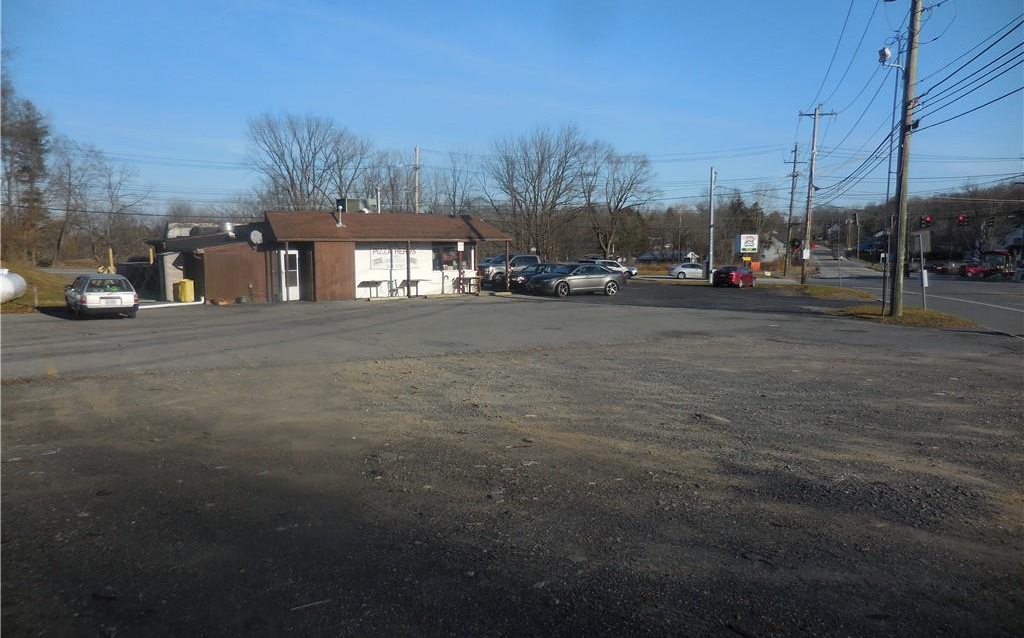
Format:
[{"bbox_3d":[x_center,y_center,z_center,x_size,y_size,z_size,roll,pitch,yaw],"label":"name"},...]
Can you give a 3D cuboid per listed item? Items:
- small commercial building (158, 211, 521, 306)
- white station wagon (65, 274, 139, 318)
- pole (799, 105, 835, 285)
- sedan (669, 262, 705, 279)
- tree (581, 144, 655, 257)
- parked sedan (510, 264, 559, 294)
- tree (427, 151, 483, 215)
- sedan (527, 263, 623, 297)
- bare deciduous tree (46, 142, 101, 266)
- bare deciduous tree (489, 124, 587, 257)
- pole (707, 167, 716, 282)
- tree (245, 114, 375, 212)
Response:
[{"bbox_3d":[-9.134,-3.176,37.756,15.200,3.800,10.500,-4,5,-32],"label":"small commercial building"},{"bbox_3d":[-14.241,-0.829,25.546,1.700,1.420,4.450,-4,5,-37],"label":"white station wagon"},{"bbox_3d":[21.609,-8.745,52.474,2.400,12.600,0.450,4,5,17],"label":"pole"},{"bbox_3d":[16.631,-4.452,67.945,4.600,1.460,1.800,-1,4,0],"label":"sedan"},{"bbox_3d":[11.766,-12.623,84.447,8.600,14.600,8.400,0,4,8],"label":"tree"},{"bbox_3d":[2.130,-2.122,39.255,4.750,1.480,1.840,-3,5,-31],"label":"parked sedan"},{"bbox_3d":[-6.209,-11.170,78.496,5.900,13.300,5.800,-1,4,-4],"label":"tree"},{"bbox_3d":[3.208,-1.925,36.042,5.100,1.530,1.900,-4,5,-33],"label":"sedan"},{"bbox_3d":[-37.959,-9.877,63.595,4.400,10.700,4.400,-4,5,-31],"label":"bare deciduous tree"},{"bbox_3d":[2.829,-13.070,82.386,11.200,16.200,10.600,-1,4,2],"label":"bare deciduous tree"},{"bbox_3d":[14.798,-6.927,54.674,0.450,8.600,0.450,-1,4,0],"label":"pole"},{"bbox_3d":[-17.799,-10.489,64.373,10.200,14.200,9.600,-1,5,-15],"label":"tree"}]

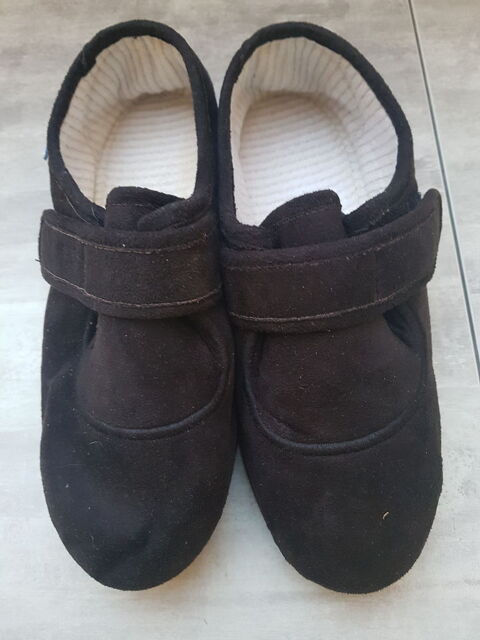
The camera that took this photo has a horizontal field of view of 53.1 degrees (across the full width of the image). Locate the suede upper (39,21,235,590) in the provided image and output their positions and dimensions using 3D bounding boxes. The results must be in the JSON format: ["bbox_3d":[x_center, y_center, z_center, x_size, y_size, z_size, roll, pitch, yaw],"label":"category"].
[{"bbox_3d":[-0.052,-0.016,0.230,0.099,0.075,0.270,-1,74,1],"label":"suede upper"}]

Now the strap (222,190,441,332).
[{"bbox_3d":[0.042,-0.030,0.219,0.104,0.039,0.054,-8,74,-1],"label":"strap"}]

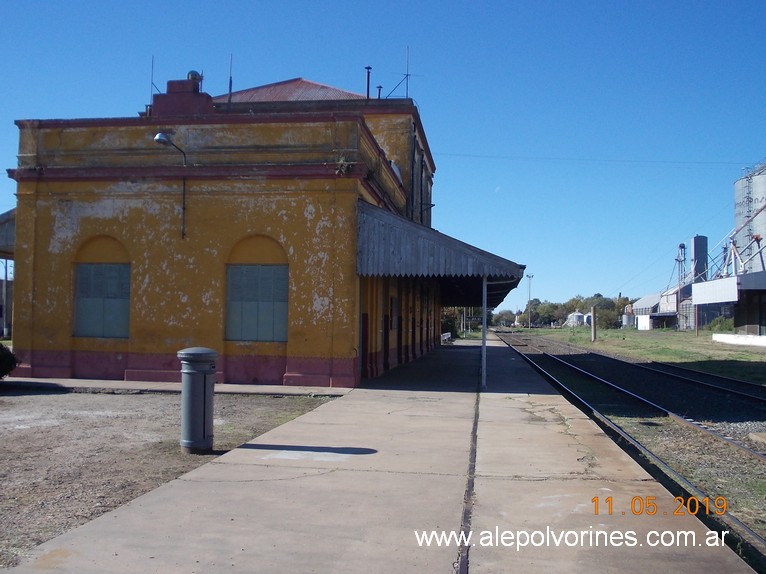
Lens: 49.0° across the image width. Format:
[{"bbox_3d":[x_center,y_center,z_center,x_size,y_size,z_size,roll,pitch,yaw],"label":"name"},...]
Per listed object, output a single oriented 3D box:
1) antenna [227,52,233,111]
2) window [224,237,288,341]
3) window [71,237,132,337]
[{"bbox_3d":[-4.186,-5.554,23.000,0.120,1.620,0.120,1,-2,8],"label":"antenna"},{"bbox_3d":[-3.088,0.024,20.782,1.600,2.630,0.200,1,-2,8],"label":"window"},{"bbox_3d":[-7.107,-0.013,21.382,1.540,2.600,0.200,1,-2,8],"label":"window"}]

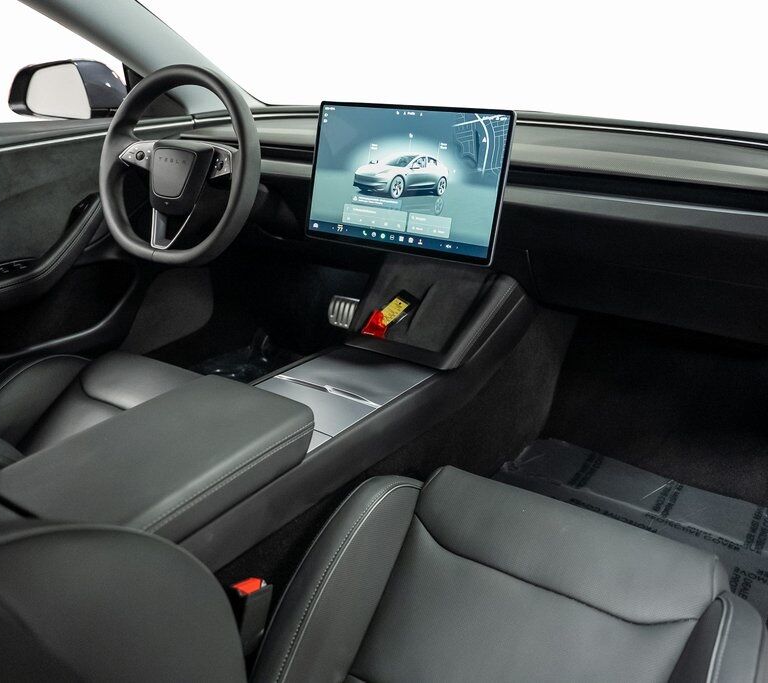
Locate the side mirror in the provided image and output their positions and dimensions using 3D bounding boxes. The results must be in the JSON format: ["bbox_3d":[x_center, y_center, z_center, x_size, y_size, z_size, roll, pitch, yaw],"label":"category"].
[{"bbox_3d":[-0.708,-0.571,1.556,0.240,0.145,0.140,10,22,21],"label":"side mirror"}]

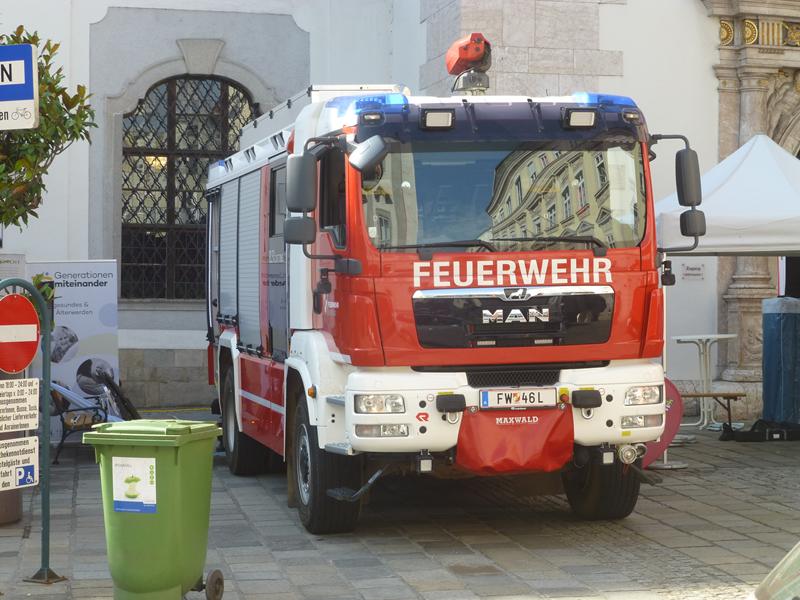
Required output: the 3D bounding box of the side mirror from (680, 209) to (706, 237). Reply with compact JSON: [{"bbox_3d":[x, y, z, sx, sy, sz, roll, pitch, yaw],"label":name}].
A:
[{"bbox_3d":[2.045,-0.536,12.720,0.190,0.185,0.110,-6,2,-27],"label":"side mirror"}]

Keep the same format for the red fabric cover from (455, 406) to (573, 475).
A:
[{"bbox_3d":[0.748,0.918,11.930,0.740,0.440,0.260,-1,1,-13],"label":"red fabric cover"}]

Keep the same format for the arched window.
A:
[{"bbox_3d":[-2.943,-1.651,26.800,2.250,3.270,0.250,0,1,-13],"label":"arched window"}]

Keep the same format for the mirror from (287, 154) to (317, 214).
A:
[{"bbox_3d":[-0.649,-0.775,12.150,0.200,0.390,0.120,-1,1,5],"label":"mirror"}]

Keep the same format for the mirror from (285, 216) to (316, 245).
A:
[{"bbox_3d":[-0.659,-0.463,12.150,0.210,0.185,0.120,-1,1,5],"label":"mirror"}]

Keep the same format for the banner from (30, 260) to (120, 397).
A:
[{"bbox_3d":[-3.665,0.581,20.400,1.000,2.040,0.120,0,1,5],"label":"banner"}]

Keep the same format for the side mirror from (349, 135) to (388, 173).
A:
[{"bbox_3d":[-0.207,-0.961,11.980,0.160,0.225,0.100,34,-11,43],"label":"side mirror"}]

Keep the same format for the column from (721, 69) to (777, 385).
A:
[{"bbox_3d":[4.396,-0.922,22.900,0.600,3.950,0.520,0,1,-18],"label":"column"}]

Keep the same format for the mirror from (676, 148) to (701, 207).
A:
[{"bbox_3d":[2.014,-0.854,12.720,0.185,0.395,0.110,-6,2,-27],"label":"mirror"}]

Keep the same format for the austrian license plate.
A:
[{"bbox_3d":[0.782,0.653,12.020,0.525,0.125,0.020,-1,1,-13],"label":"austrian license plate"}]

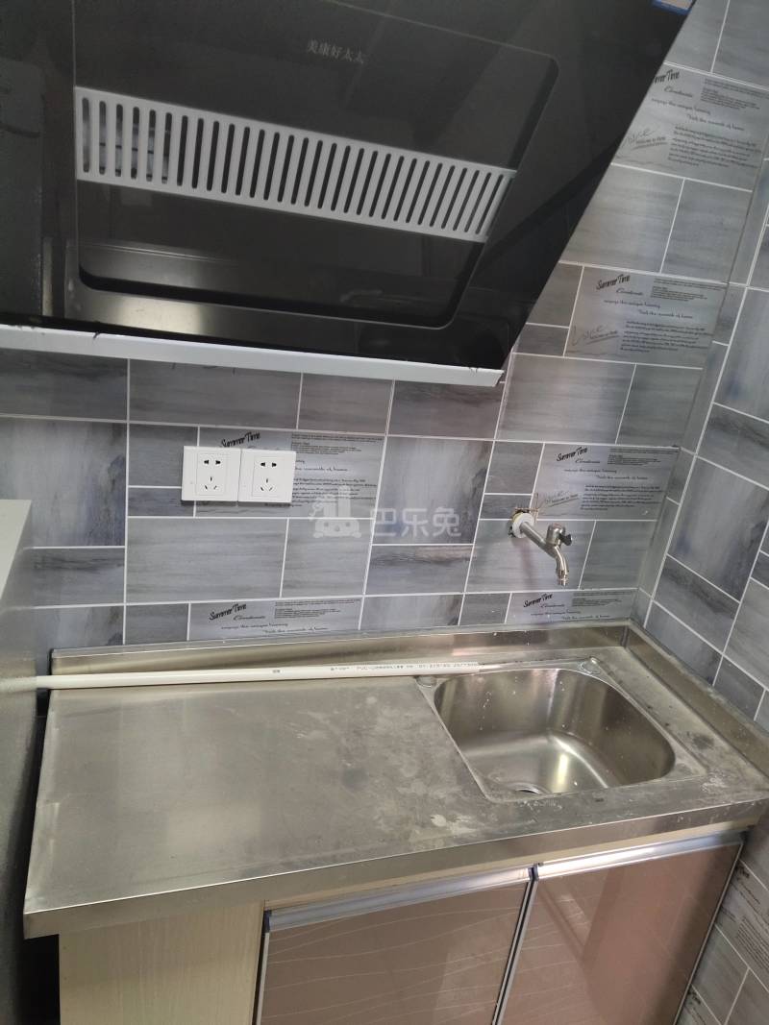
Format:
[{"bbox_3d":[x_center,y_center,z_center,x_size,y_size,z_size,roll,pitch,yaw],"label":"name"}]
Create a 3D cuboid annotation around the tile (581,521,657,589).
[{"bbox_3d":[0.462,0.083,1.475,0.143,0.150,0.010,1,22,-20],"label":"tile"}]

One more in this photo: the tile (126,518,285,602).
[{"bbox_3d":[-0.287,0.076,1.206,0.250,0.148,0.010,1,22,-19],"label":"tile"}]

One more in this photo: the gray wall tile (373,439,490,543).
[{"bbox_3d":[0.083,-0.037,1.285,0.196,0.196,0.010,1,22,-20],"label":"gray wall tile"}]

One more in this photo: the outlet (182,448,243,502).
[{"bbox_3d":[-0.267,-0.060,1.142,0.086,0.086,0.010,1,22,-20],"label":"outlet"}]

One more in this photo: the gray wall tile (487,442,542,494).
[{"bbox_3d":[0.229,-0.081,1.319,0.099,0.100,0.010,1,22,-20],"label":"gray wall tile"}]

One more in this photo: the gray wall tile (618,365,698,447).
[{"bbox_3d":[0.503,-0.195,1.369,0.143,0.151,0.010,1,22,-20],"label":"gray wall tile"}]

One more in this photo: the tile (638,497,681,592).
[{"bbox_3d":[0.548,0.071,1.465,0.010,0.202,0.047,1,22,-20],"label":"tile"}]

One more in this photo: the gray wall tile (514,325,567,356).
[{"bbox_3d":[0.260,-0.289,1.236,0.097,0.047,0.010,1,22,-19],"label":"gray wall tile"}]

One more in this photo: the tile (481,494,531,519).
[{"bbox_3d":[0.219,-0.011,1.347,0.100,0.050,0.010,1,22,-20],"label":"tile"}]

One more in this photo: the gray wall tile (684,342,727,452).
[{"bbox_3d":[0.588,-0.207,1.358,0.010,0.203,0.048,1,22,-20],"label":"gray wall tile"}]

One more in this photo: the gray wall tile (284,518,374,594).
[{"bbox_3d":[-0.098,0.077,1.270,0.148,0.148,0.010,1,22,-20],"label":"gray wall tile"}]

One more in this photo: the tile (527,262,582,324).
[{"bbox_3d":[0.270,-0.359,1.214,0.100,0.102,0.010,1,22,-20],"label":"tile"}]

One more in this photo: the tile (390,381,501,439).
[{"bbox_3d":[0.103,-0.175,1.235,0.198,0.100,0.010,1,22,-20],"label":"tile"}]

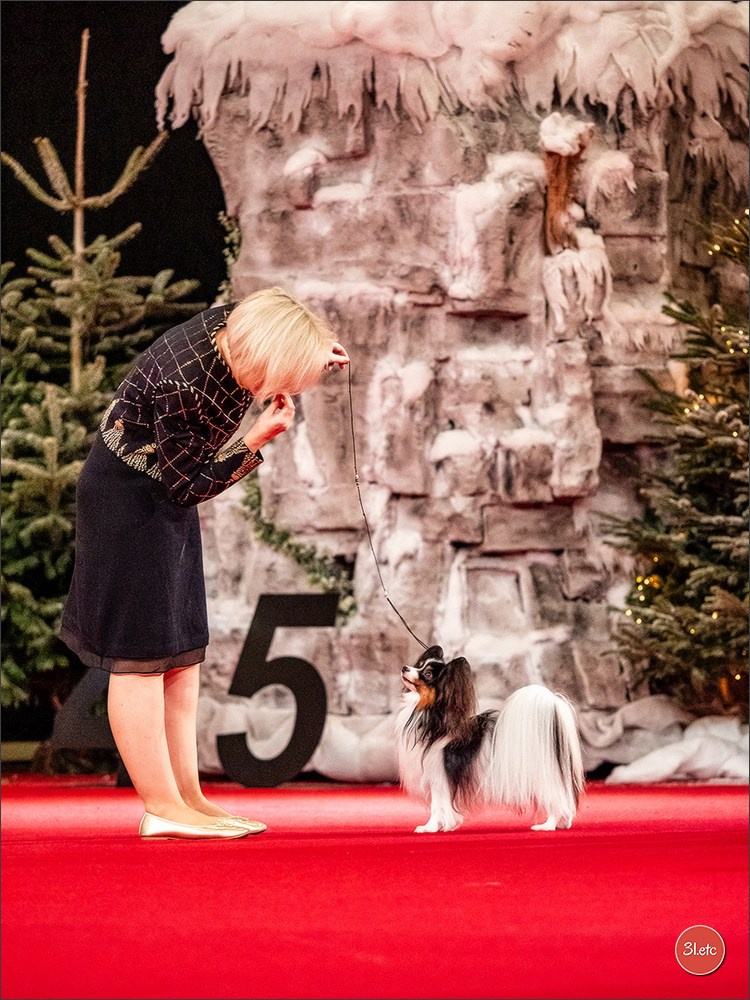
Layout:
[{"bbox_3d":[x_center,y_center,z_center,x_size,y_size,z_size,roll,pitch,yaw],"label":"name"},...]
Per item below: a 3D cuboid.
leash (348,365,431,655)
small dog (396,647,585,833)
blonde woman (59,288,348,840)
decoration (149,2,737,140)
[{"bbox_3d":[0.033,0.018,16.850,0.200,0.700,0.060,0,1,0],"label":"leash"},{"bbox_3d":[0.281,0.580,16.850,0.450,0.455,0.200,0,1,-6],"label":"small dog"},{"bbox_3d":[-0.416,0.156,16.800,0.700,1.340,0.480,0,1,0],"label":"blonde woman"},{"bbox_3d":[0.267,-1.280,20.200,1.850,0.460,1.000,0,1,0],"label":"decoration"}]

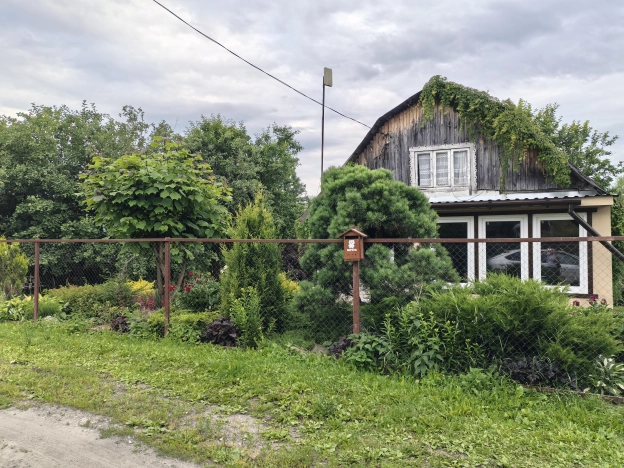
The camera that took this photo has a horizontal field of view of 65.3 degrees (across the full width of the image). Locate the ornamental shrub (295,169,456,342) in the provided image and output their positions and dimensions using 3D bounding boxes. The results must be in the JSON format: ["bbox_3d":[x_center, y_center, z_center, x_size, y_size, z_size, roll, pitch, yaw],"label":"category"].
[{"bbox_3d":[1.060,0.302,8.000,2.650,2.840,2.500,0,-2,0],"label":"ornamental shrub"}]

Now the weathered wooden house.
[{"bbox_3d":[3.548,-0.695,12.070,6.350,4.950,6.300,-1,-2,26],"label":"weathered wooden house"}]

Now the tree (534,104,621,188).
[{"bbox_3d":[9.204,-1.192,16.500,3.300,6.200,3.300,0,-2,0],"label":"tree"}]

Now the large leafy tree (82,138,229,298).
[{"bbox_3d":[-3.248,-0.130,10.100,3.050,3.620,2.900,0,-2,0],"label":"large leafy tree"}]

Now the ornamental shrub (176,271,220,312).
[{"bbox_3d":[-2.302,1.199,9.700,0.900,0.940,0.880,0,-2,0],"label":"ornamental shrub"}]

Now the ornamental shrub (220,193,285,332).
[{"bbox_3d":[-1.027,0.493,8.400,1.100,2.420,1.050,0,-2,0],"label":"ornamental shrub"}]

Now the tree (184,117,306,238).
[{"bbox_3d":[-2.186,-1.006,16.000,4.000,5.700,3.900,0,-2,0],"label":"tree"}]

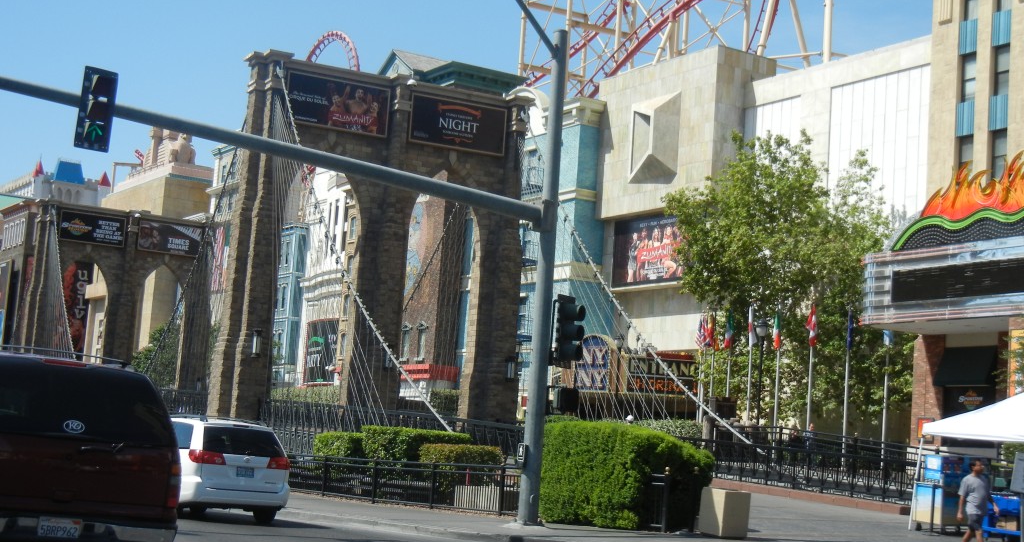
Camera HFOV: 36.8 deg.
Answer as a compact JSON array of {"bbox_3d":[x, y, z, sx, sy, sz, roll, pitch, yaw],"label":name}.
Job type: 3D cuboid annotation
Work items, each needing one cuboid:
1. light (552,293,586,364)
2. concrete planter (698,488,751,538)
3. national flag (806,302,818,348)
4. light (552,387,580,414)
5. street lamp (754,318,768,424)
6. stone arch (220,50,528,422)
[{"bbox_3d":[1.000,1.061,26.975,0.420,1.240,0.520,0,-8,32],"label":"light"},{"bbox_3d":[3.760,4.301,27.213,0.610,0.800,0.610,8,-8,-31],"label":"concrete planter"},{"bbox_3d":[10.287,1.855,52.742,0.420,1.539,0.300,5,-7,-10],"label":"national flag"},{"bbox_3d":[0.951,2.259,26.831,0.450,0.460,0.300,10,-9,-42],"label":"light"},{"bbox_3d":[8.385,4.320,52.430,0.450,5.500,0.450,8,-8,-28],"label":"street lamp"},{"bbox_3d":[-5.015,-0.243,57.398,10.700,14.100,3.400,7,-8,-26],"label":"stone arch"}]

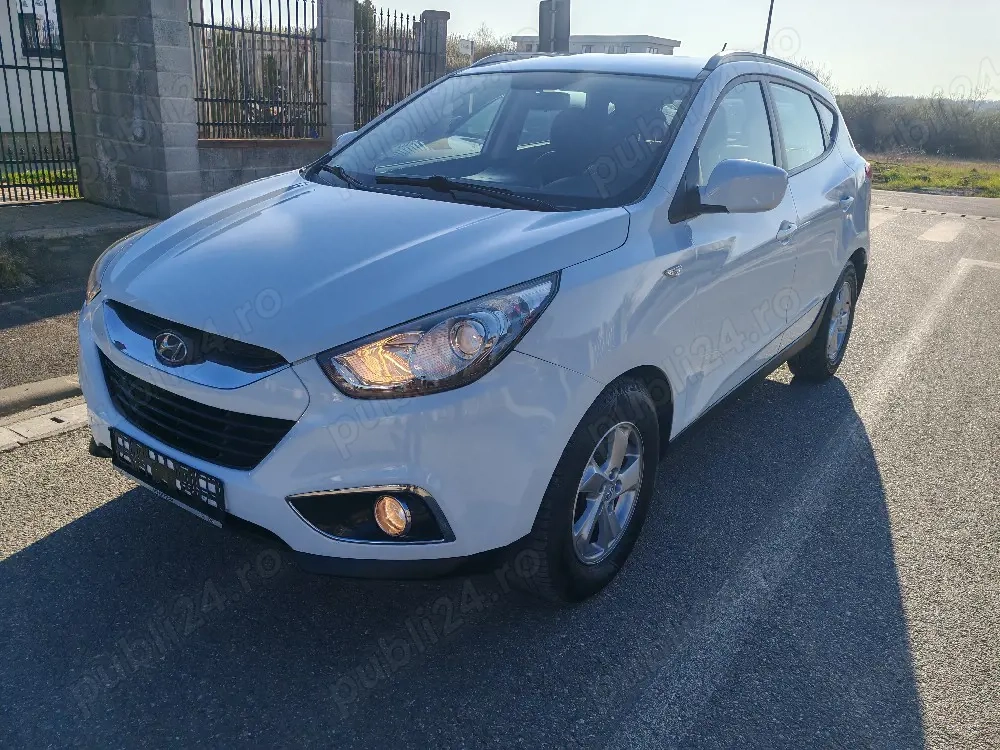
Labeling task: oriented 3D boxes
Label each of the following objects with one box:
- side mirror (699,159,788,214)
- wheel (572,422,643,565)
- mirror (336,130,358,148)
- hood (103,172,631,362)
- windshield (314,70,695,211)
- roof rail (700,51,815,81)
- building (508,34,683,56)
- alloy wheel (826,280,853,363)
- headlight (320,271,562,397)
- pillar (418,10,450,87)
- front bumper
[{"bbox_3d":[0.802,-0.625,2.581,0.281,0.166,0.150,15,23,33],"label":"side mirror"},{"bbox_3d":[0.253,0.330,2.364,0.190,0.440,0.440,15,23,33],"label":"wheel"},{"bbox_3d":[-0.618,-1.016,3.550,0.281,0.166,0.150,15,23,33],"label":"mirror"},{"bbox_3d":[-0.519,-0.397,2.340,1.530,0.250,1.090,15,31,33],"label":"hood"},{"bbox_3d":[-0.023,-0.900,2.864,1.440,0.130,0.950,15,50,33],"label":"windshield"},{"bbox_3d":[1.209,-1.336,3.447,0.080,0.120,1.580,15,23,33],"label":"roof rail"},{"bbox_3d":[11.670,-36.938,98.293,18.148,9.655,10.368,14,22,30],"label":"building"},{"bbox_3d":[1.814,-0.304,4.396,0.190,0.440,0.440,15,23,33],"label":"alloy wheel"},{"bbox_3d":[-0.108,-0.115,1.892,0.360,0.250,0.600,15,23,33],"label":"headlight"},{"bbox_3d":[-0.960,-3.731,10.810,0.320,2.380,0.400,15,23,33],"label":"pillar"},{"bbox_3d":[-0.670,0.087,2.315,1.800,0.640,0.730,15,23,33],"label":"front bumper"}]

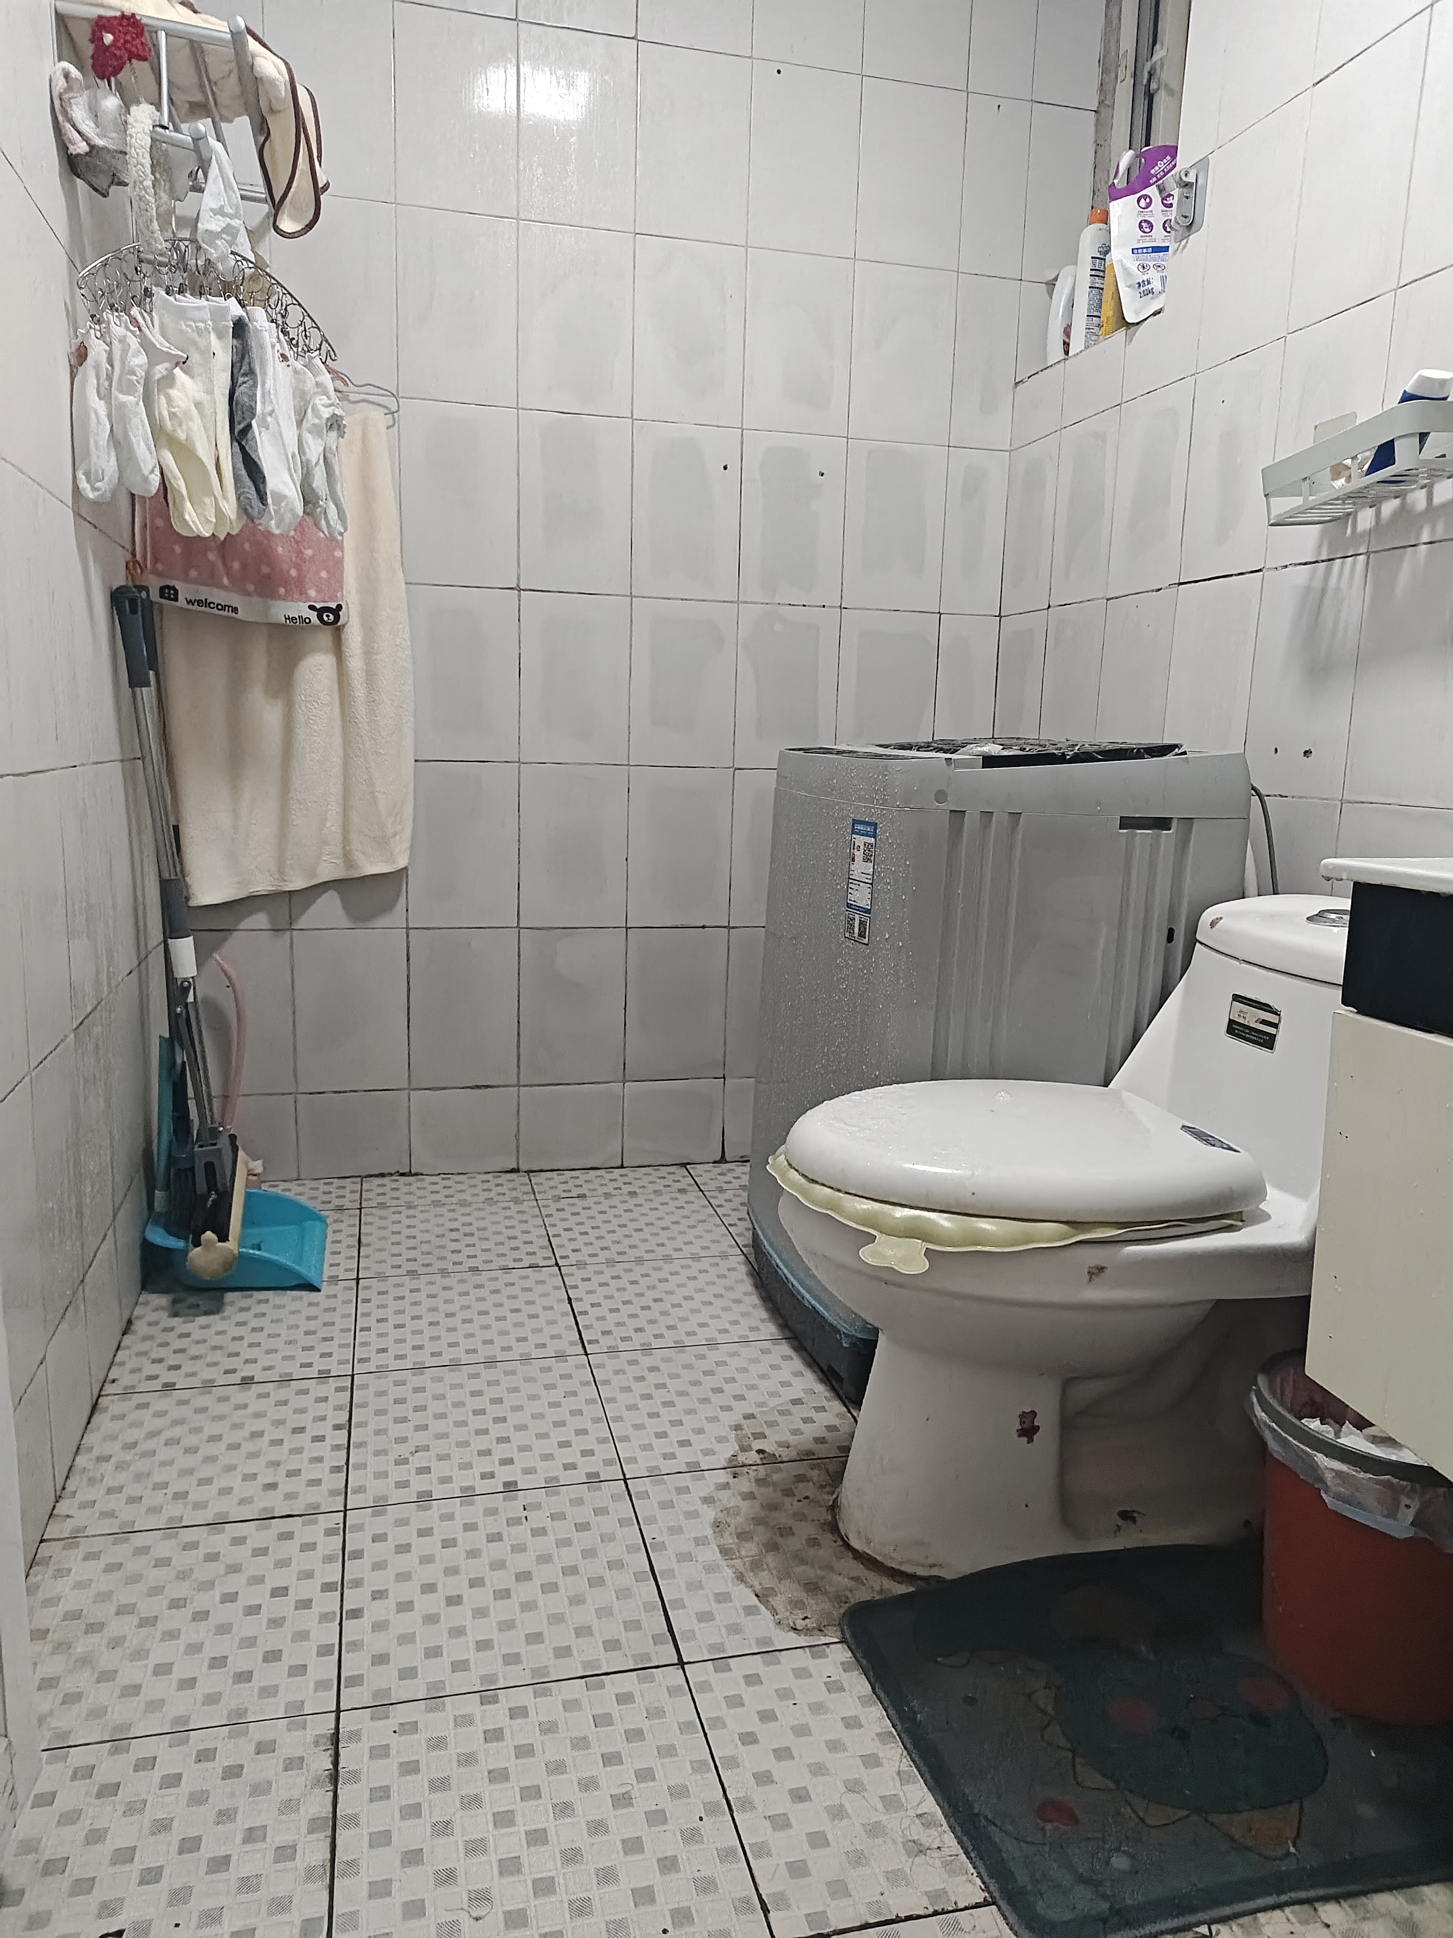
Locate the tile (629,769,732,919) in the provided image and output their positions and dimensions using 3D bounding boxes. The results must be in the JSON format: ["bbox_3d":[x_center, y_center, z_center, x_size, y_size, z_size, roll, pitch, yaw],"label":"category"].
[{"bbox_3d":[-0.088,-0.229,2.427,0.198,0.299,0.011,-1,10,-14],"label":"tile"}]

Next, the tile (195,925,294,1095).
[{"bbox_3d":[-0.869,0.081,2.282,0.194,0.301,0.010,-1,11,-14],"label":"tile"}]

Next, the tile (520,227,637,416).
[{"bbox_3d":[-0.258,-1.114,2.219,0.199,0.299,0.010,-1,10,-14],"label":"tile"}]

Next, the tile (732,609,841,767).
[{"bbox_3d":[0.114,-0.527,2.416,0.199,0.300,0.010,-1,10,-14],"label":"tile"}]

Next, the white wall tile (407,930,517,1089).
[{"bbox_3d":[-0.484,0.073,2.381,0.200,0.300,0.010,-1,11,-14],"label":"white wall tile"}]

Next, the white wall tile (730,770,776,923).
[{"bbox_3d":[0.105,-0.233,2.476,0.200,0.301,0.010,-1,11,-14],"label":"white wall tile"}]

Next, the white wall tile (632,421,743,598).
[{"bbox_3d":[-0.072,-0.822,2.321,0.198,0.299,0.011,-1,10,-14],"label":"white wall tile"}]

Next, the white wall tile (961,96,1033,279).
[{"bbox_3d":[0.490,-1.425,2.356,0.125,0.299,0.011,-1,10,-14],"label":"white wall tile"}]

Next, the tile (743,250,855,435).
[{"bbox_3d":[0.130,-1.117,2.310,0.200,0.300,0.010,-1,11,-14],"label":"tile"}]

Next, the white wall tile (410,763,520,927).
[{"bbox_3d":[-0.476,-0.222,2.327,0.200,0.301,0.010,-1,11,-14],"label":"white wall tile"}]

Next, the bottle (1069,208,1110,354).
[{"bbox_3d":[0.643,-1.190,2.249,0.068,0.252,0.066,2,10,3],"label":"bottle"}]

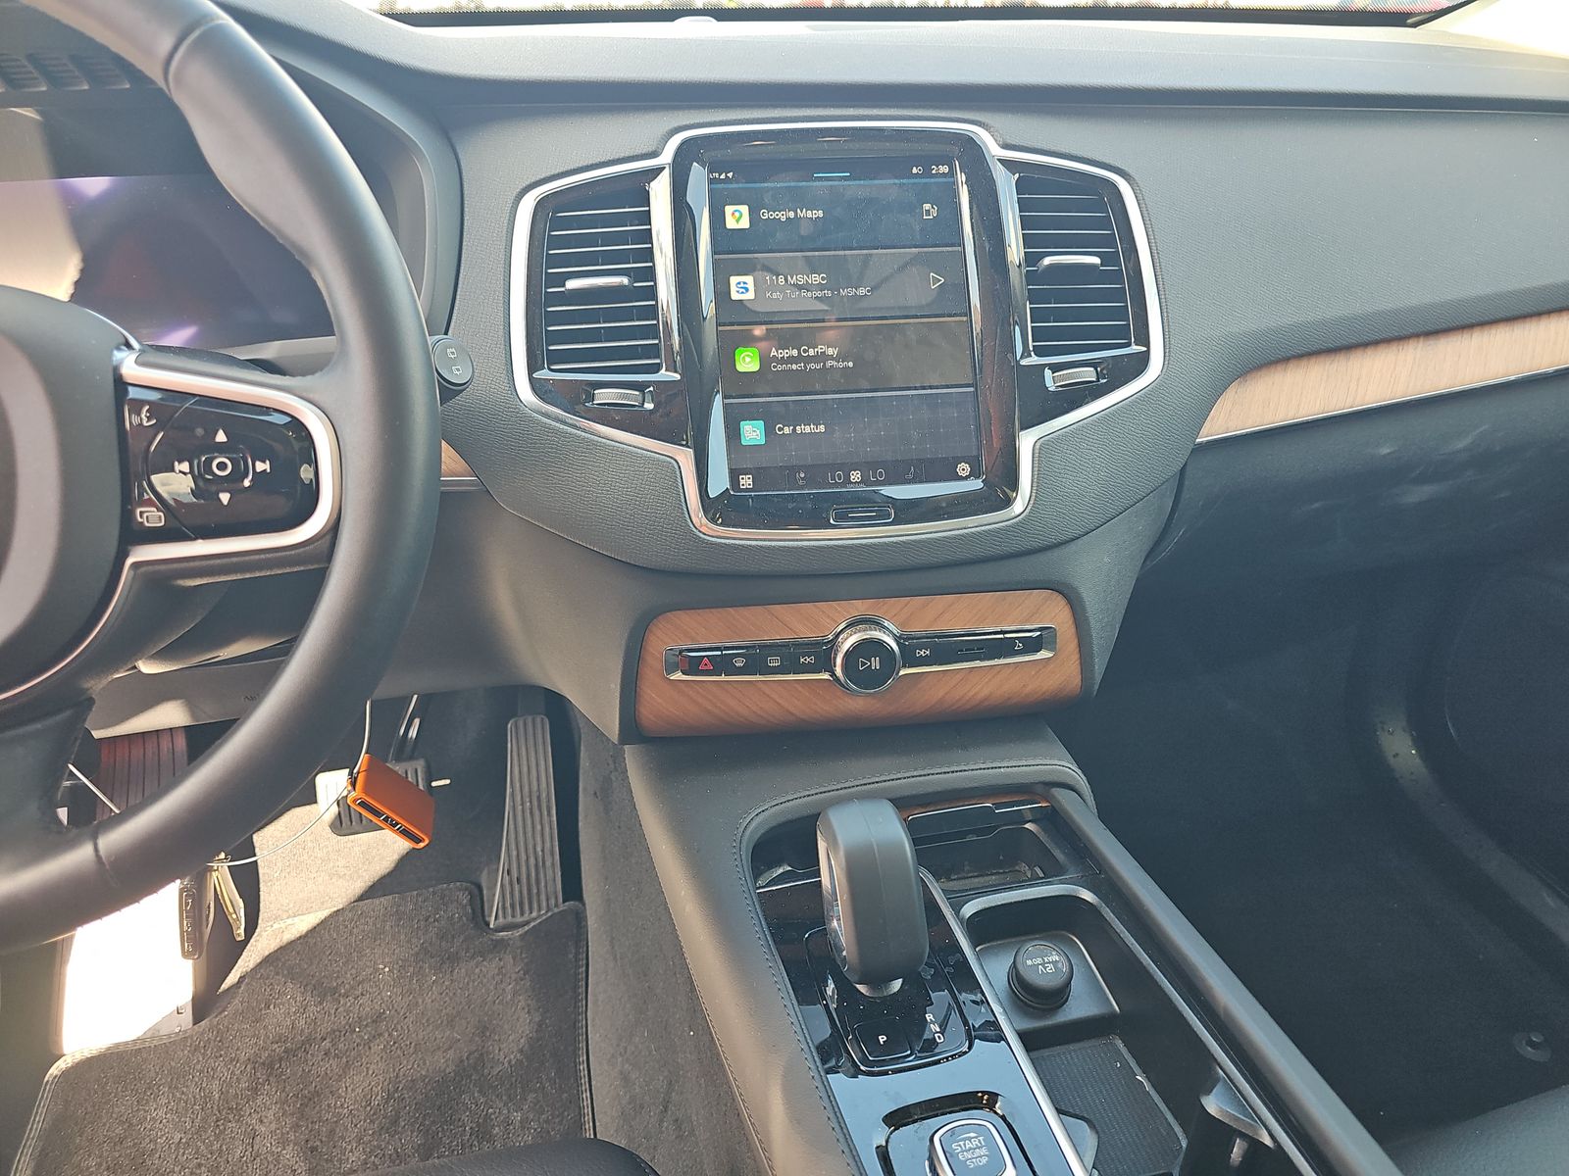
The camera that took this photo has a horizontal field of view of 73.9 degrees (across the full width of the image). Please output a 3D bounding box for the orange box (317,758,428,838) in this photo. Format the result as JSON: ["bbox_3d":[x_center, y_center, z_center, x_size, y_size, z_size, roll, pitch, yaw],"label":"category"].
[{"bbox_3d":[-0.381,0.195,0.968,0.102,0.064,0.025,-6,-7,-12],"label":"orange box"}]

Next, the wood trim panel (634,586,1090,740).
[{"bbox_3d":[0.041,0.039,0.573,0.244,0.073,0.028,-3,14,-6],"label":"wood trim panel"}]

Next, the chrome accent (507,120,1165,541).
[{"bbox_3d":[0.032,-0.142,0.568,0.354,0.230,0.040,-4,-5,-7],"label":"chrome accent"}]

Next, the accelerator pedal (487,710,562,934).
[{"bbox_3d":[-0.256,0.229,1.040,0.057,0.199,0.032,0,-5,-11],"label":"accelerator pedal"}]

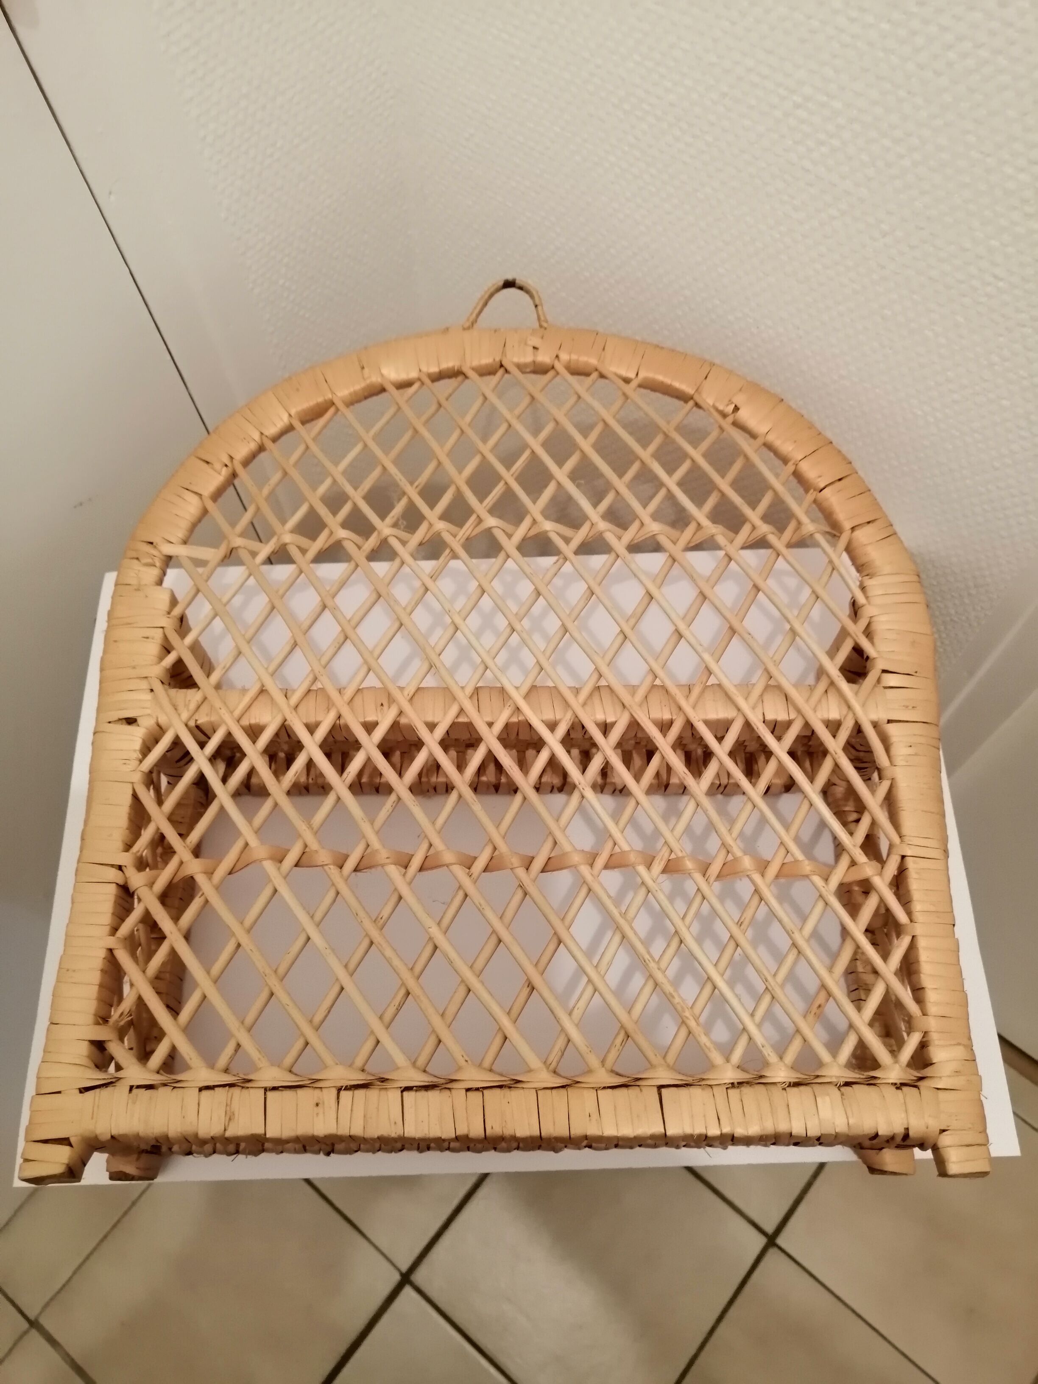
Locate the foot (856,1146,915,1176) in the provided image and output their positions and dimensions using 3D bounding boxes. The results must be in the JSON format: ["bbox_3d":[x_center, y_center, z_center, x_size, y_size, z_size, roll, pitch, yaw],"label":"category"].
[{"bbox_3d":[0.212,0.266,0.600,0.022,0.024,0.022,0,71,0],"label":"foot"}]

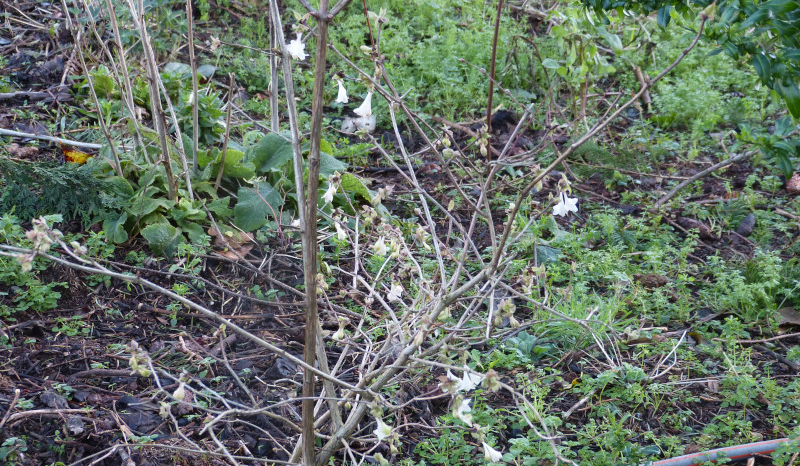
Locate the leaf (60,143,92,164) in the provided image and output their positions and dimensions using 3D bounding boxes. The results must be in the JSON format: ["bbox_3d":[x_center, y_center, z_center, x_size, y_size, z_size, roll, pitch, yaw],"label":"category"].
[{"bbox_3d":[-0.598,-0.147,2.650,0.059,0.020,0.045,-3,28,-6],"label":"leaf"}]

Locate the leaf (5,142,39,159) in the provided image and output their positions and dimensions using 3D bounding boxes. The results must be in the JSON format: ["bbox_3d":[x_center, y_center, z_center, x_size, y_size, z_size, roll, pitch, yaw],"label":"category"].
[{"bbox_3d":[-0.864,-0.188,3.270,0.070,0.023,0.052,0,28,0],"label":"leaf"}]

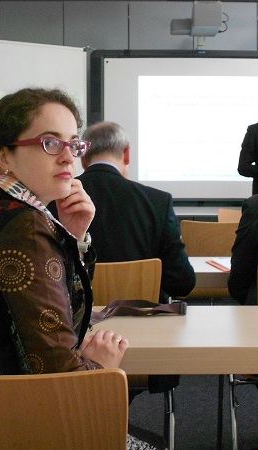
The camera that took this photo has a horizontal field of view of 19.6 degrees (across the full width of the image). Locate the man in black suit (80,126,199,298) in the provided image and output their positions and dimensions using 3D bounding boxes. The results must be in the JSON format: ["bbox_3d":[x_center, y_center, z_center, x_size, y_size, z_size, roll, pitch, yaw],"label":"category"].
[{"bbox_3d":[-0.030,0.287,2.887,0.570,1.330,0.800,0,4,0],"label":"man in black suit"}]

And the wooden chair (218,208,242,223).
[{"bbox_3d":[0.910,0.306,6.037,0.500,0.850,0.540,0,4,0],"label":"wooden chair"}]

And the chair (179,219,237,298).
[{"bbox_3d":[0.520,0.396,4.720,0.500,0.855,0.540,0,4,0],"label":"chair"}]

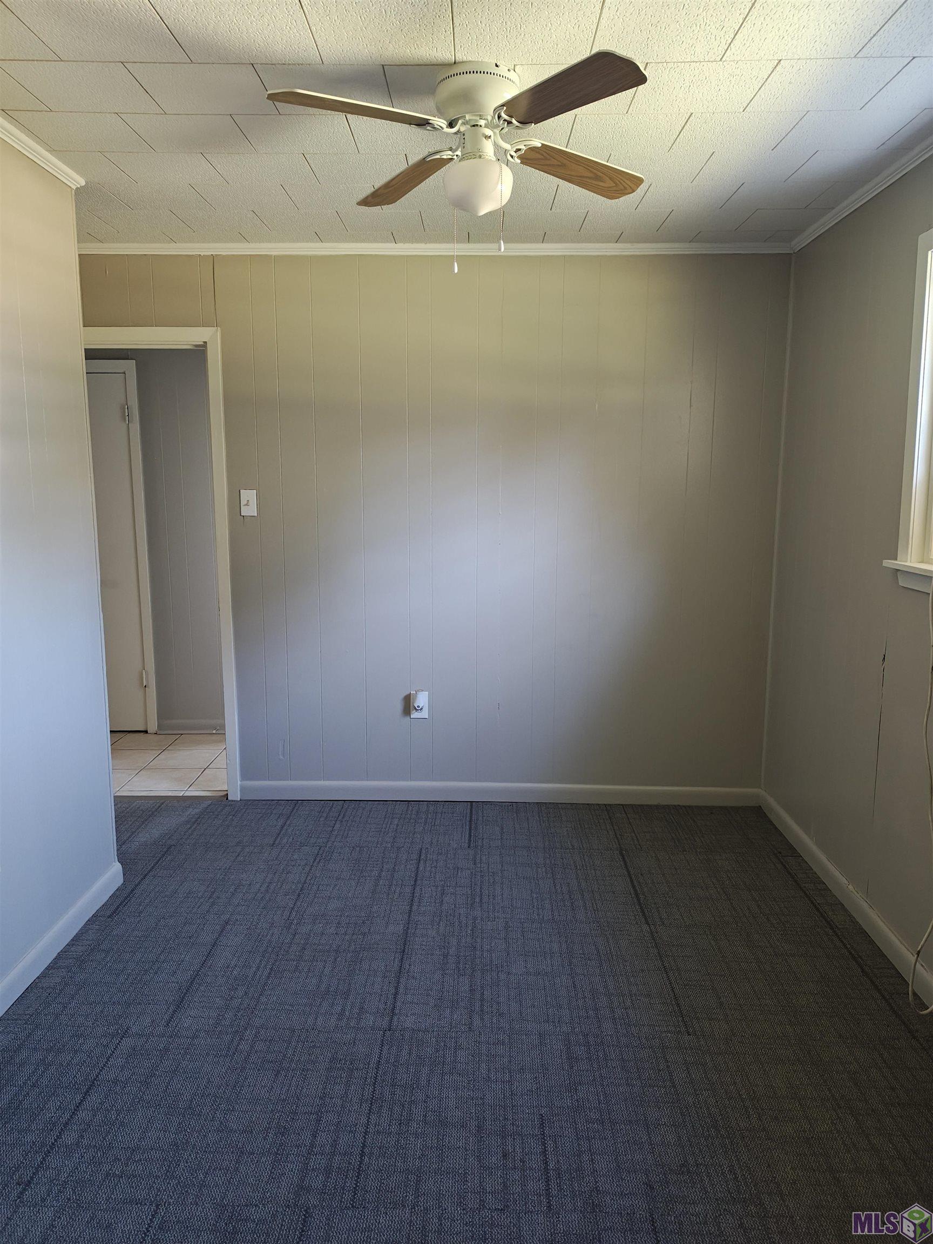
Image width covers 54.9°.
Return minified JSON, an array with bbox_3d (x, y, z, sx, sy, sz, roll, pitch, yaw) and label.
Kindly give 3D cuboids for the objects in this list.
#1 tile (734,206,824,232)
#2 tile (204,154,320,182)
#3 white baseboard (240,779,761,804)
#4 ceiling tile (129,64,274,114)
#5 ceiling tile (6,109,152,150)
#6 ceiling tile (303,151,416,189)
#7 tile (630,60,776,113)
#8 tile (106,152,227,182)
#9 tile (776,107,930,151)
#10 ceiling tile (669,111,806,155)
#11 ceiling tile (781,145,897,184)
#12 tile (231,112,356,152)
[{"bbox_3d":[1.200,-1.528,3.399,0.290,0.015,0.305,0,10,1],"label":"tile"},{"bbox_3d":[-0.635,-1.425,2.823,0.305,0.018,0.305,0,10,1],"label":"tile"},{"bbox_3d":[0.158,0.798,4.180,2.440,0.092,0.018,0,10,1],"label":"white baseboard"},{"bbox_3d":[-0.646,-1.322,2.226,0.305,0.018,0.305,0,10,1],"label":"ceiling tile"},{"bbox_3d":[-1.080,-1.388,2.530,0.305,0.015,0.305,0,10,1],"label":"ceiling tile"},{"bbox_3d":[-0.331,-1.427,2.822,0.305,0.015,0.305,0,10,1],"label":"ceiling tile"},{"bbox_3d":[0.573,-1.317,2.210,0.305,0.018,0.305,0,10,1],"label":"tile"},{"bbox_3d":[-0.940,-1.426,2.827,0.305,0.018,0.305,0,10,1],"label":"tile"},{"bbox_3d":[1.054,-1.374,2.500,0.305,0.015,0.305,0,10,1],"label":"tile"},{"bbox_3d":[0.750,-1.368,2.506,0.305,0.018,0.305,0,10,1],"label":"ceiling tile"},{"bbox_3d":[1.186,-1.425,2.798,0.290,0.015,0.305,0,10,1],"label":"ceiling tile"},{"bbox_3d":[-0.470,-1.373,2.522,0.305,0.018,0.305,0,10,1],"label":"tile"}]

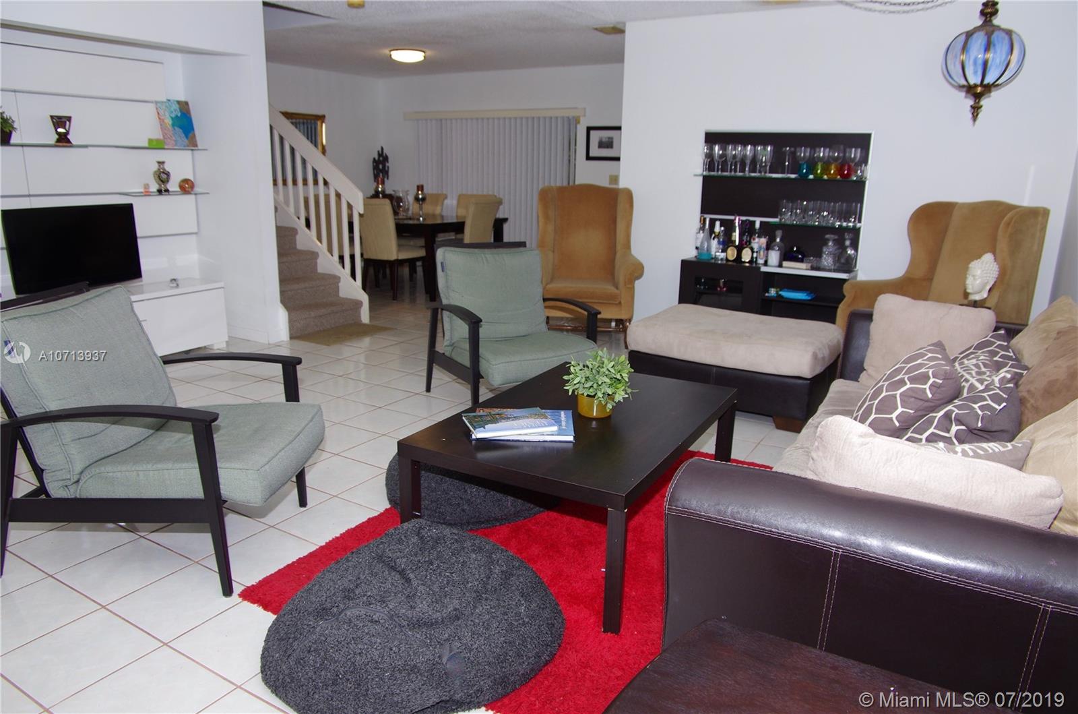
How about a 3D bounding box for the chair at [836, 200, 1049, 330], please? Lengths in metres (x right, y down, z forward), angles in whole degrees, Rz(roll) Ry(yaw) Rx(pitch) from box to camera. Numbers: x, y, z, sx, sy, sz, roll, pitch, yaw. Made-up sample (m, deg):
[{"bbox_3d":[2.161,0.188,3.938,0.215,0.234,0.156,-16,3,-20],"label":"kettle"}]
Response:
[{"bbox_3d":[2.360,-0.343,4.356,0.790,1.210,0.800,-2,15,-12],"label":"chair"}]

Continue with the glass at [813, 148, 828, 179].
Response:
[{"bbox_3d":[1.988,-1.365,5.052,0.092,0.215,0.092,10,17,29],"label":"glass"}]

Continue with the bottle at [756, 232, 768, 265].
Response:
[{"bbox_3d":[1.663,-0.809,5.307,0.075,0.240,0.070,9,17,30],"label":"bottle"}]

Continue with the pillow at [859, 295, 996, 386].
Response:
[{"bbox_3d":[1.602,-0.033,2.975,0.480,0.420,0.170,10,-3,29],"label":"pillow"}]

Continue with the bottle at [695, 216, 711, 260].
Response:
[{"bbox_3d":[1.294,-0.916,5.553,0.092,0.315,0.092,9,17,30],"label":"bottle"}]

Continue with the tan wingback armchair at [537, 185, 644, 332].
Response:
[{"bbox_3d":[0.356,-0.734,5.645,0.850,1.190,0.820,3,15,6],"label":"tan wingback armchair"}]

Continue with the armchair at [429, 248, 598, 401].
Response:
[{"bbox_3d":[-0.154,-0.135,3.969,0.710,0.885,0.930,-6,16,-27],"label":"armchair"}]

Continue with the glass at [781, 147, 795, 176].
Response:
[{"bbox_3d":[1.790,-1.404,5.149,0.090,0.190,0.090,9,17,30],"label":"glass"}]

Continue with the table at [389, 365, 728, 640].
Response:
[{"bbox_3d":[0.177,0.417,2.665,0.780,0.450,1.180,9,16,28],"label":"table"}]

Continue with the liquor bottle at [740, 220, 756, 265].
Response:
[{"bbox_3d":[1.513,-0.825,5.147,0.090,0.315,0.090,10,17,29],"label":"liquor bottle"}]

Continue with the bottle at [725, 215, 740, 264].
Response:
[{"bbox_3d":[1.469,-0.883,5.403,0.095,0.330,0.095,9,17,30],"label":"bottle"}]

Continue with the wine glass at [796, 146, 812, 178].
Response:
[{"bbox_3d":[1.842,-1.352,4.960,0.090,0.204,0.090,10,17,29],"label":"wine glass"}]

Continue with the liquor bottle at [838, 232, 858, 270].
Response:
[{"bbox_3d":[2.126,-0.724,4.891,0.112,0.249,0.112,10,17,29],"label":"liquor bottle"}]

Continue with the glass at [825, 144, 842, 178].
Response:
[{"bbox_3d":[2.015,-1.329,4.860,0.090,0.214,0.090,10,17,29],"label":"glass"}]

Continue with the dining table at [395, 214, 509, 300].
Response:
[{"bbox_3d":[-1.484,-1.200,8.079,1.750,0.765,1.330,10,17,29],"label":"dining table"}]

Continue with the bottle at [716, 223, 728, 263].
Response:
[{"bbox_3d":[1.389,-0.855,5.449,0.085,0.275,0.085,10,17,29],"label":"bottle"}]

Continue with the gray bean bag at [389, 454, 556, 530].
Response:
[{"bbox_3d":[-0.232,0.410,2.899,0.760,0.300,0.760,10,17,29],"label":"gray bean bag"}]

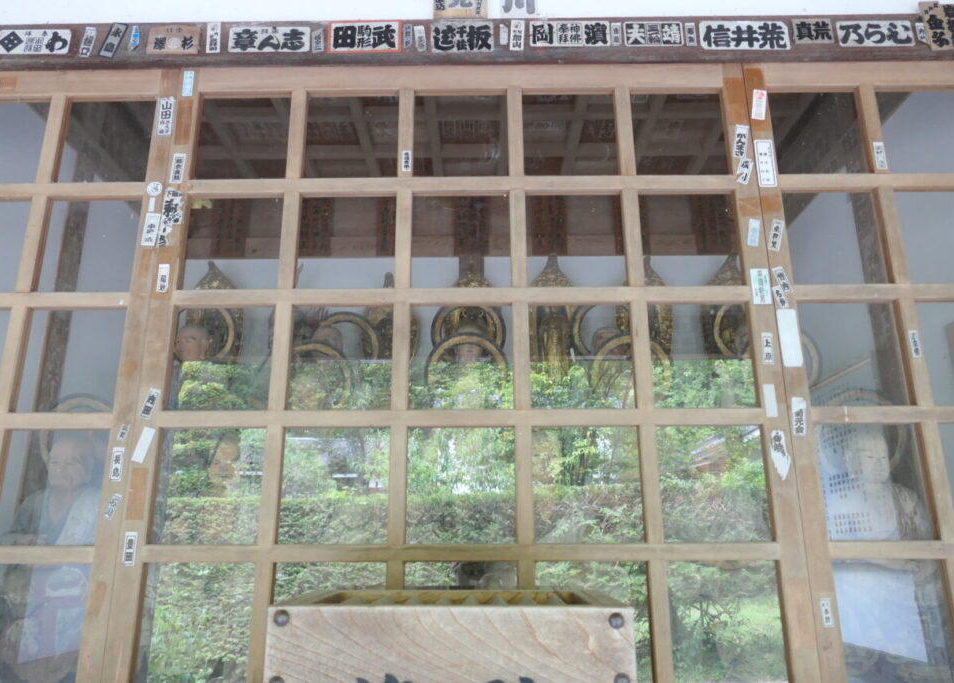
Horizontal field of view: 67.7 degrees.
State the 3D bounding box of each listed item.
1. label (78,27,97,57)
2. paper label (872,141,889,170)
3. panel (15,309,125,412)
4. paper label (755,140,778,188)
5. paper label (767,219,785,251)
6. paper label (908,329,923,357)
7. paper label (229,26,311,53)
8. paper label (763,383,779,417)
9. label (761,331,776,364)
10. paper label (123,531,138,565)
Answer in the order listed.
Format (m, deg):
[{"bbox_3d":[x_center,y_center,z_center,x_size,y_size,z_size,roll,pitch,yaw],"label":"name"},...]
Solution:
[{"bbox_3d":[-1.150,-0.884,2.104,0.031,0.099,0.004,6,-16,2],"label":"label"},{"bbox_3d":[0.954,-0.439,1.682,0.025,0.071,0.003,2,-16,1],"label":"paper label"},{"bbox_3d":[-0.876,0.043,1.547,0.220,0.233,0.006,0,-16,0],"label":"panel"},{"bbox_3d":[0.670,-0.413,1.648,0.041,0.119,0.004,0,-16,1],"label":"paper label"},{"bbox_3d":[0.686,-0.243,1.627,0.022,0.078,0.003,17,-15,5],"label":"paper label"},{"bbox_3d":[1.159,0.007,1.878,0.025,0.072,0.004,0,-16,0],"label":"paper label"},{"bbox_3d":[-0.509,-0.740,1.745,0.200,0.070,0.004,0,-16,0],"label":"paper label"},{"bbox_3d":[0.616,0.124,1.490,0.022,0.070,0.004,-1,-16,0],"label":"paper label"},{"bbox_3d":[0.636,0.016,1.553,0.024,0.070,0.003,2,-16,1],"label":"label"},{"bbox_3d":[-0.703,0.421,1.443,0.022,0.065,0.003,-1,-16,0],"label":"paper label"}]

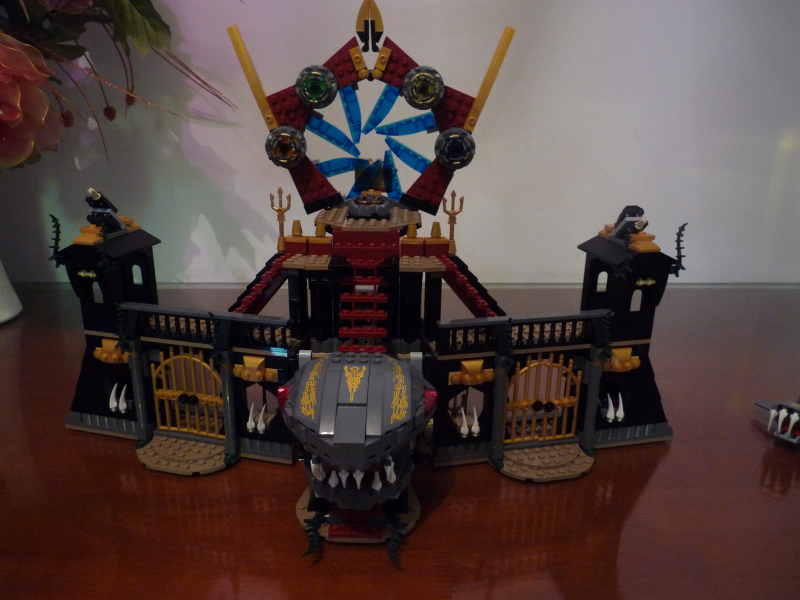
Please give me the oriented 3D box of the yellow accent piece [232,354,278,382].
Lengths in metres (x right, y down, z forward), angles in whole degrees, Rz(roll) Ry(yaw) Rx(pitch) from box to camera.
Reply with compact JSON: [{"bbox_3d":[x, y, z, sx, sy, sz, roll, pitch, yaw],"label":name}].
[{"bbox_3d":[-0.101,0.048,0.428,0.033,0.016,0.008,5,19,13],"label":"yellow accent piece"}]

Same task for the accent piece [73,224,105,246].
[{"bbox_3d":[-0.210,-0.044,0.422,0.017,0.012,0.016,5,19,13],"label":"accent piece"}]

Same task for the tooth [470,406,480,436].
[{"bbox_3d":[0.052,0.084,0.431,0.006,0.021,0.006,-4,18,-13],"label":"tooth"}]

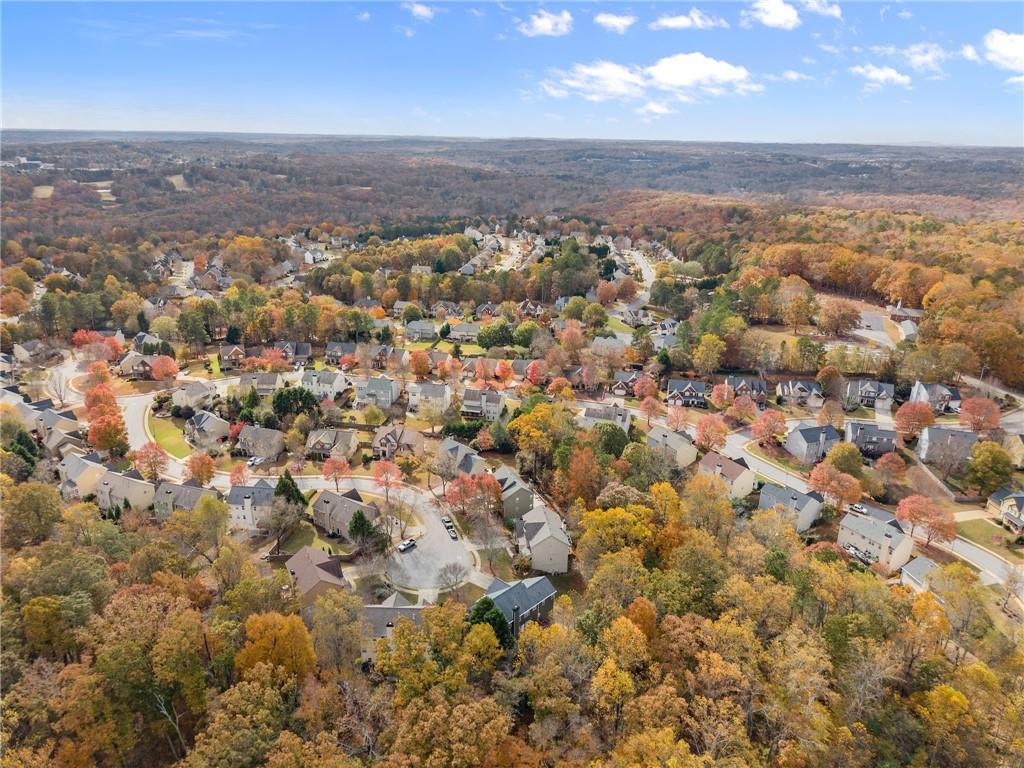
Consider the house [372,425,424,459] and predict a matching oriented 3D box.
[{"bbox_3d":[-41.520,19.960,257.880,15.500,10.000,12.000,3,19,5],"label":"house"}]

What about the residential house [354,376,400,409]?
[{"bbox_3d":[-57.490,3.190,303.280,15.400,11.000,10.500,3,19,7],"label":"residential house"}]

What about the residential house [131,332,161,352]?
[{"bbox_3d":[-189.560,-20.950,372.730,14.000,9.670,11.300,15,24,34],"label":"residential house"}]

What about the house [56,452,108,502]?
[{"bbox_3d":[-133.820,27.860,221.920,13.450,9.430,11.730,16,25,37],"label":"house"}]

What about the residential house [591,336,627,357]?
[{"bbox_3d":[51.360,-20.140,377.700,16.500,9.300,10.500,4,20,9],"label":"residential house"}]

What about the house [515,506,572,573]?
[{"bbox_3d":[7.910,40.720,187.440,13.200,10.470,15.330,-1,19,-6],"label":"house"}]

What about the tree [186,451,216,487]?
[{"bbox_3d":[-97.300,26.700,222.500,8.900,11.400,8.900,-8,21,-24],"label":"tree"}]

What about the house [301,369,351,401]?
[{"bbox_3d":[-82.179,0.192,309.996,15.300,9.800,11.000,6,20,13],"label":"house"}]

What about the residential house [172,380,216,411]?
[{"bbox_3d":[-130.850,3.930,291.580,11.110,9.180,11.580,13,23,31],"label":"residential house"}]

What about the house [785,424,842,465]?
[{"bbox_3d":[106.180,20.170,251.570,14.030,10.270,13.180,-6,20,-18],"label":"house"}]

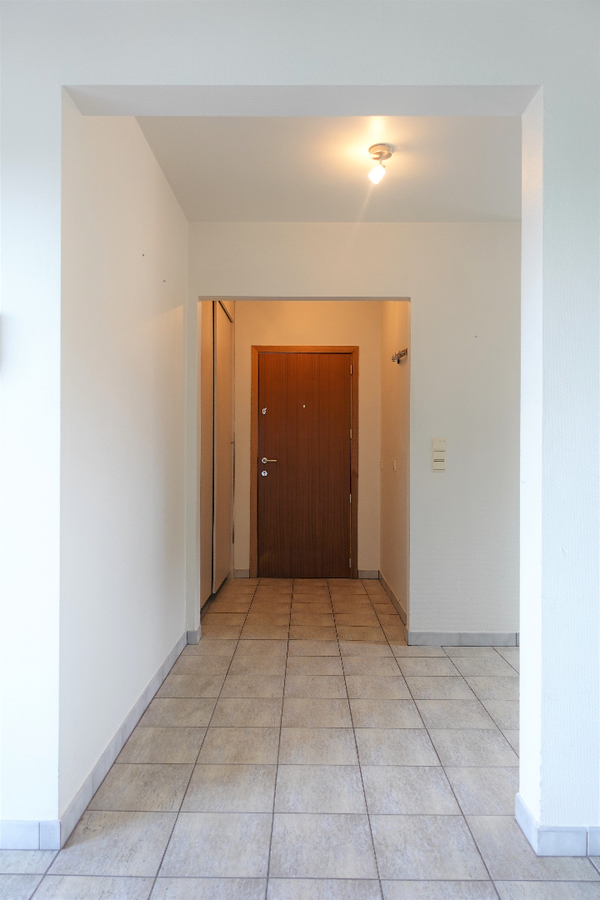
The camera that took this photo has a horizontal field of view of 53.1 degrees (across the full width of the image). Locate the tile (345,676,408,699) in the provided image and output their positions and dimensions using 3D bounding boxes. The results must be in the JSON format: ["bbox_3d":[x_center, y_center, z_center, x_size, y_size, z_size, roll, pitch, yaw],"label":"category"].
[{"bbox_3d":[0.379,1.167,2.934,0.299,0.010,0.294,0,0,0],"label":"tile"}]

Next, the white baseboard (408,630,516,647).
[{"bbox_3d":[0.982,1.115,3.546,0.680,0.088,0.012,0,0,1],"label":"white baseboard"}]

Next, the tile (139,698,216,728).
[{"bbox_3d":[-0.530,1.165,2.660,0.300,0.010,0.297,0,0,0],"label":"tile"}]

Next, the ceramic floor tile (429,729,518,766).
[{"bbox_3d":[0.676,1.167,2.346,0.299,0.010,0.294,0,0,0],"label":"ceramic floor tile"}]

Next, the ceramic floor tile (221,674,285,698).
[{"bbox_3d":[-0.224,1.157,2.921,0.298,0.010,0.293,0,0,1],"label":"ceramic floor tile"}]

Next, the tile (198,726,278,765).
[{"bbox_3d":[-0.232,1.162,2.356,0.299,0.010,0.292,0,0,0],"label":"tile"}]

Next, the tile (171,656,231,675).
[{"bbox_3d":[-0.521,1.156,3.215,0.298,0.010,0.293,0,0,1],"label":"tile"}]

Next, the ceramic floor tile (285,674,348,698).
[{"bbox_3d":[0.076,1.170,2.951,0.300,0.010,0.297,0,0,0],"label":"ceramic floor tile"}]

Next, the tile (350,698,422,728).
[{"bbox_3d":[0.374,1.159,2.625,0.298,0.010,0.293,0,0,1],"label":"tile"}]

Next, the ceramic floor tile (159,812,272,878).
[{"bbox_3d":[-0.235,1.162,1.769,0.299,0.010,0.294,0,0,0],"label":"ceramic floor tile"}]

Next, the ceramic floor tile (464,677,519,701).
[{"bbox_3d":[0.982,1.176,2.943,0.300,0.010,0.297,0,0,0],"label":"ceramic floor tile"}]

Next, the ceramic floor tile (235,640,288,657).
[{"bbox_3d":[-0.218,1.158,3.503,0.298,0.010,0.293,0,0,1],"label":"ceramic floor tile"}]

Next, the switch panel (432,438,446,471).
[{"bbox_3d":[0.825,0.031,3.547,0.083,0.200,0.013,0,0,1],"label":"switch panel"}]

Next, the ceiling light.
[{"bbox_3d":[0.368,-1.283,2.716,0.110,0.155,0.110,0,0,0],"label":"ceiling light"}]

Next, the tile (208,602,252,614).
[{"bbox_3d":[-0.514,1.165,4.404,0.299,0.010,0.294,0,0,0],"label":"tile"}]

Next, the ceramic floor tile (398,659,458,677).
[{"bbox_3d":[0.683,1.169,3.224,0.299,0.010,0.294,0,0,0],"label":"ceramic floor tile"}]

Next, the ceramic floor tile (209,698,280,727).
[{"bbox_3d":[-0.229,1.162,2.648,0.299,0.010,0.292,0,0,0],"label":"ceramic floor tile"}]

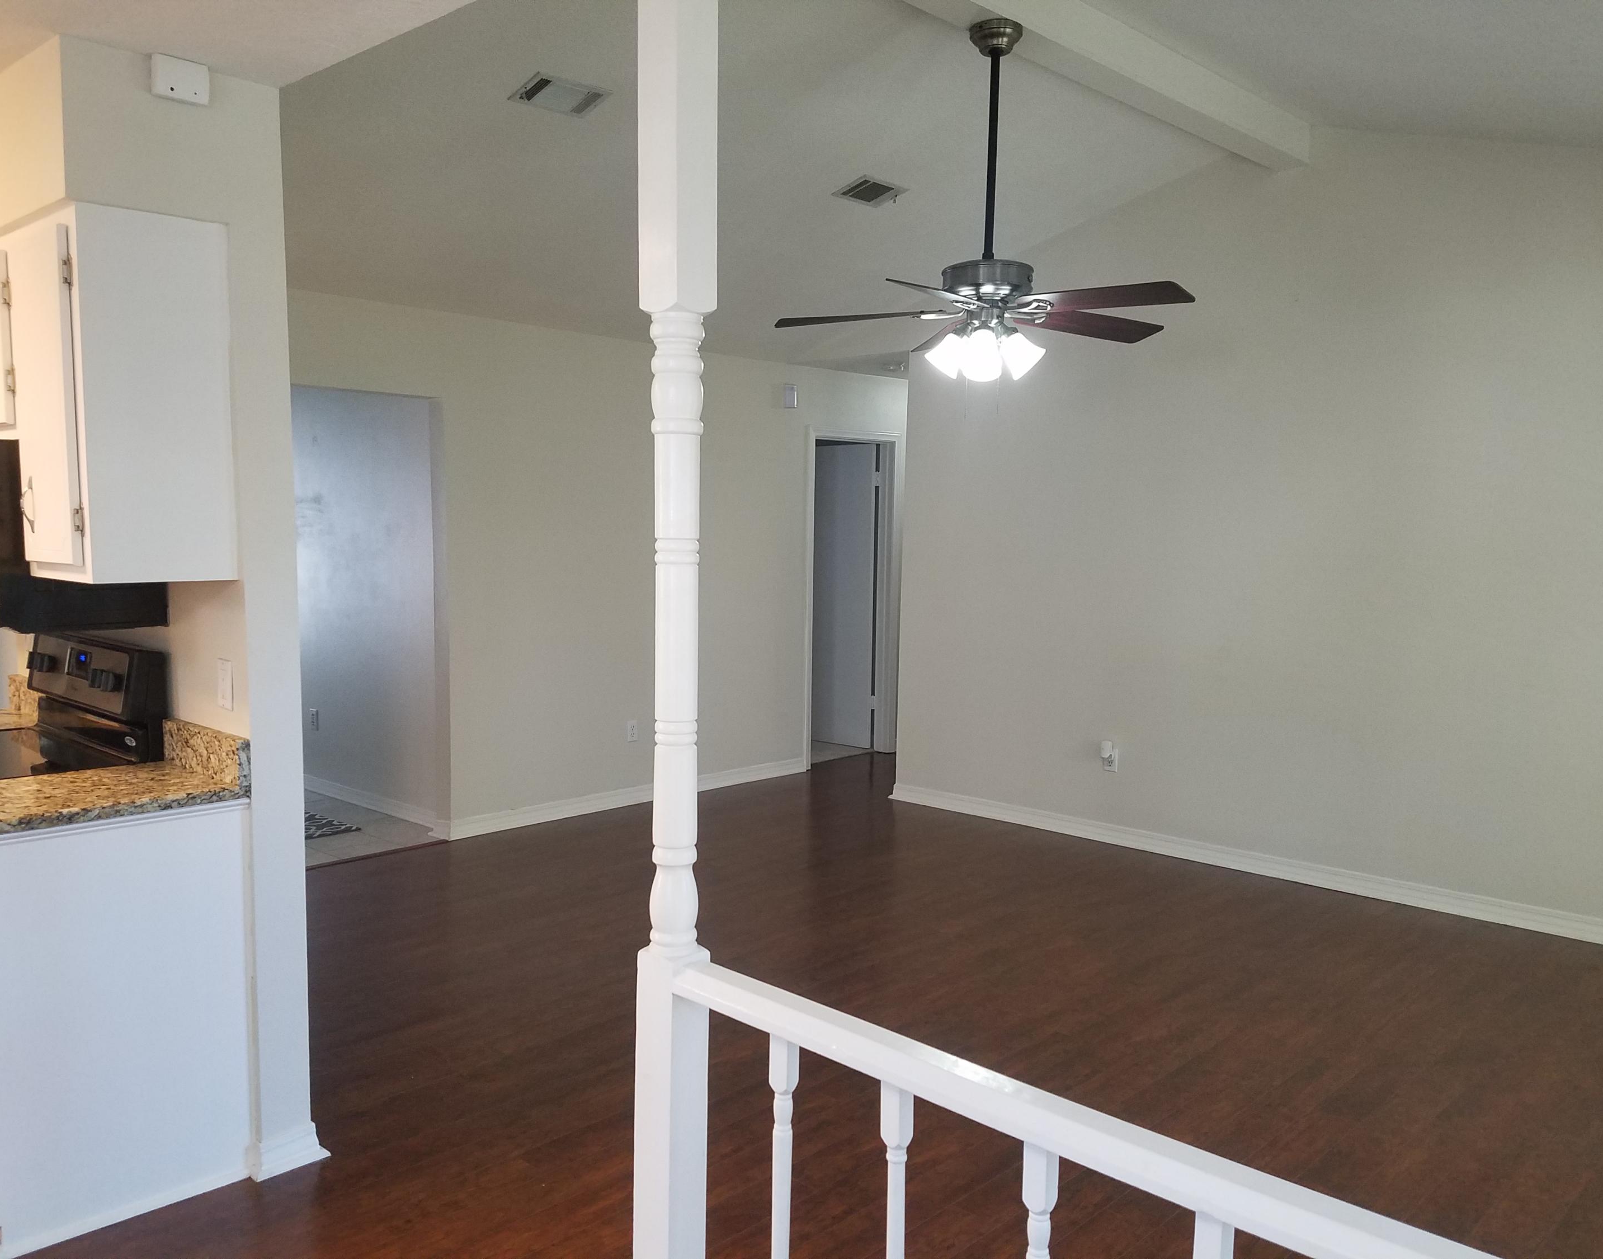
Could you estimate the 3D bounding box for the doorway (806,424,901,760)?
[{"bbox_3d":[0.295,-0.197,7.920,0.140,2.046,0.901,6,7,43],"label":"doorway"}]

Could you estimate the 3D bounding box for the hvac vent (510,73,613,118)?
[{"bbox_3d":[-0.768,-1.709,4.041,0.183,0.020,0.287,-14,-6,44],"label":"hvac vent"}]

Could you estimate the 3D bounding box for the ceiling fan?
[{"bbox_3d":[0.557,-1.268,3.760,1.270,1.059,1.290,6,7,43],"label":"ceiling fan"}]

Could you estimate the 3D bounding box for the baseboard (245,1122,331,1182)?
[{"bbox_3d":[-1.215,1.236,3.003,0.030,0.087,0.176,6,7,43],"label":"baseboard"}]

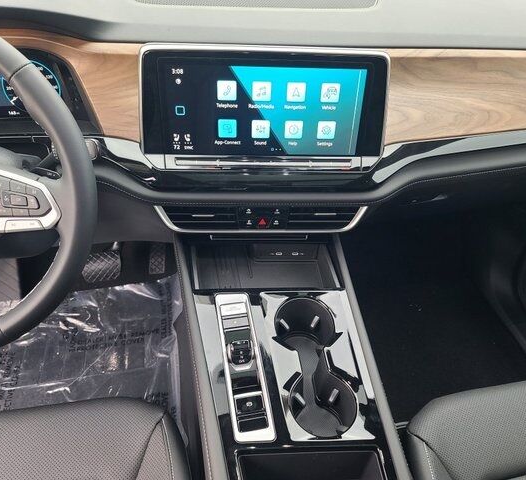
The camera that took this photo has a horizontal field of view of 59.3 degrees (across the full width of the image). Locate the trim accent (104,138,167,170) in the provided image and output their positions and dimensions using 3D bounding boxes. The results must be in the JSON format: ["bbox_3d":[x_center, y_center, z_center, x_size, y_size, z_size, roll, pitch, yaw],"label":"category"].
[{"bbox_3d":[-0.189,-0.129,0.687,0.085,0.046,0.035,0,31,-3],"label":"trim accent"}]

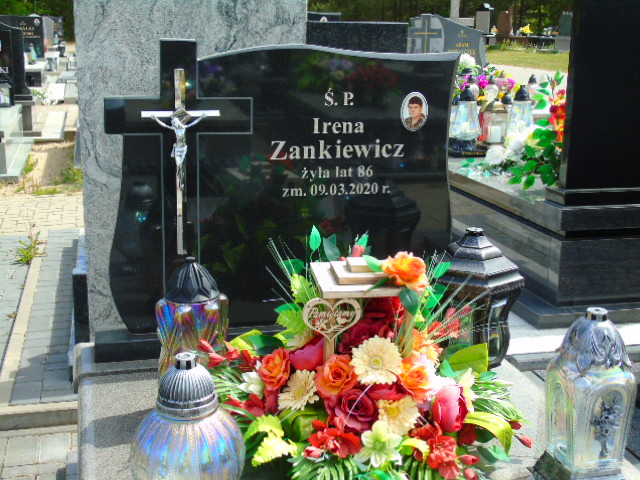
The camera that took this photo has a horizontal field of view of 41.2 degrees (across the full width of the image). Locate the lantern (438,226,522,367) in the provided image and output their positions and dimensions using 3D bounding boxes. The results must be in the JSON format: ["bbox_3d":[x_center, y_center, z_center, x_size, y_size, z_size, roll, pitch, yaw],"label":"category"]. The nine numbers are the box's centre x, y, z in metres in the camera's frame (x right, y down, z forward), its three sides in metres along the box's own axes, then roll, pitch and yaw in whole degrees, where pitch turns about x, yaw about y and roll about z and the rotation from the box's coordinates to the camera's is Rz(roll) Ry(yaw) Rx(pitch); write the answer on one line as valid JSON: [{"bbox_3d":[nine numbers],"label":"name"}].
[{"bbox_3d":[0.395,0.163,2.236,0.275,0.392,0.238,7,15,24],"label":"lantern"}]

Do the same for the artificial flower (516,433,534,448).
[{"bbox_3d":[0.455,0.443,1.874,0.024,0.024,0.052,-9,39,-37],"label":"artificial flower"}]

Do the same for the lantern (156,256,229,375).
[{"bbox_3d":[-0.338,0.205,2.244,0.190,0.333,0.190,-2,14,-14],"label":"lantern"}]

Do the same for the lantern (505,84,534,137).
[{"bbox_3d":[1.232,-0.745,5.228,0.191,0.409,0.191,-2,14,-14],"label":"lantern"}]

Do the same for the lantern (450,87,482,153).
[{"bbox_3d":[0.889,-0.736,5.177,0.195,0.409,0.195,-2,14,-14],"label":"lantern"}]

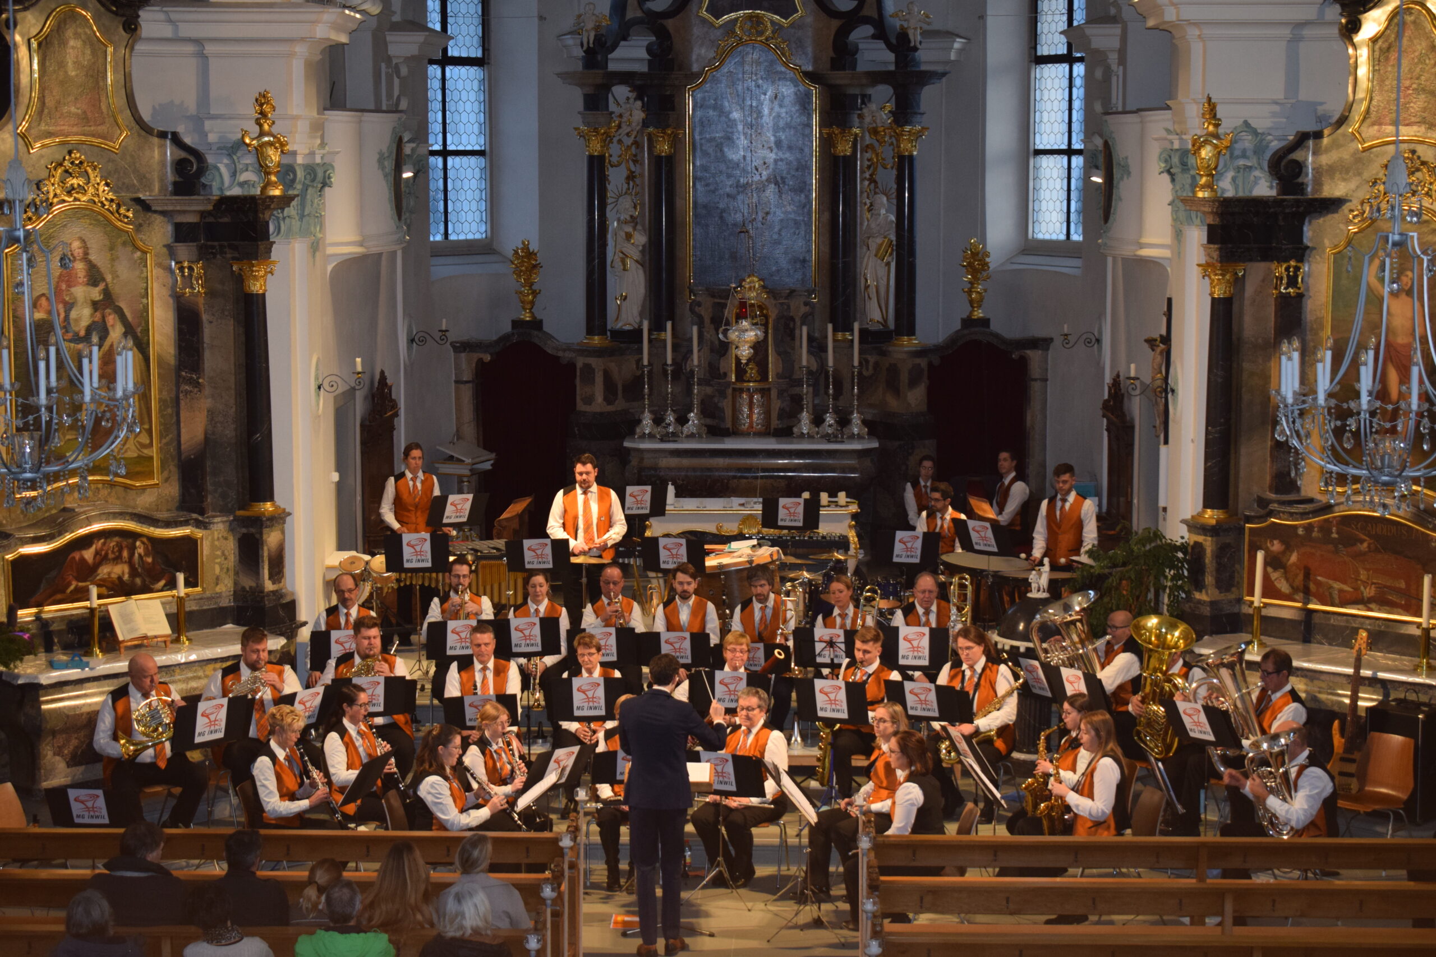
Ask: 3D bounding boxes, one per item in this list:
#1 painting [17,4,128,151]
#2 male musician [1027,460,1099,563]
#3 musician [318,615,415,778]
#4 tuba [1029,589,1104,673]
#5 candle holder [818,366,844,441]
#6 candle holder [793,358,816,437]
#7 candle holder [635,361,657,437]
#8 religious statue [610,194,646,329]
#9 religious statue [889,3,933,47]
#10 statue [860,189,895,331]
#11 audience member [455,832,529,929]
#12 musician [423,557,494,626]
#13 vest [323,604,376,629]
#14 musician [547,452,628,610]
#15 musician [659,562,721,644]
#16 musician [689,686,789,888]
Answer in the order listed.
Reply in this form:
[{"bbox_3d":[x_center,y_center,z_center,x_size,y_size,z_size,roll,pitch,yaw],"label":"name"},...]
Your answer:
[{"bbox_3d":[-4.925,-3.052,20.419,0.090,1.120,0.950,7,10,43],"label":"painting"},{"bbox_3d":[2.861,0.759,22.123,0.560,1.750,0.420,1,7,9],"label":"male musician"},{"bbox_3d":[-2.448,1.688,18.658,0.680,1.400,0.820,-1,7,-11],"label":"musician"},{"bbox_3d":[2.511,1.298,18.150,0.520,0.920,0.480,-29,11,-28],"label":"tuba"},{"bbox_3d":[1.131,-0.778,26.715,0.240,0.750,0.240,0,7,0],"label":"candle holder"},{"bbox_3d":[0.870,-0.790,26.913,0.225,0.750,0.220,0,7,0],"label":"candle holder"},{"bbox_3d":[-0.707,-0.778,26.715,0.240,0.750,0.240,0,7,0],"label":"candle holder"},{"bbox_3d":[-0.901,-2.192,27.000,0.370,1.360,0.320,-1,7,-5],"label":"religious statue"},{"bbox_3d":[1.945,-4.576,26.939,0.420,0.450,0.280,0,7,3],"label":"religious statue"},{"bbox_3d":[1.669,-2.282,27.900,0.380,1.440,0.320,1,7,8],"label":"statue"},{"bbox_3d":[-1.198,2.476,14.086,0.480,1.300,0.750,1,7,7],"label":"audience member"},{"bbox_3d":[-1.962,1.311,20.187,0.600,1.370,0.850,-1,7,-7],"label":"musician"},{"bbox_3d":[-2.703,1.213,19.600,0.380,0.560,0.260,-1,8,-11],"label":"vest"},{"bbox_3d":[-1.025,0.679,21.055,0.620,1.762,0.420,0,7,-2],"label":"musician"},{"bbox_3d":[-0.217,1.317,19.522,0.500,1.340,0.700,0,7,2],"label":"musician"},{"bbox_3d":[0.131,2.056,17.884,0.540,1.260,0.800,3,7,20],"label":"musician"}]

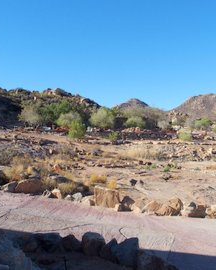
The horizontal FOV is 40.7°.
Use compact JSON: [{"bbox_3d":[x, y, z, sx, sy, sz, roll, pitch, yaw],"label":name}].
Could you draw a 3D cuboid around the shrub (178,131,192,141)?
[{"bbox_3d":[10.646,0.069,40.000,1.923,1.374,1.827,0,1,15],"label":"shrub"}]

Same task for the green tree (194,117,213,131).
[{"bbox_3d":[23.613,-2.782,72.000,4.451,3.585,4.228,0,2,0],"label":"green tree"}]

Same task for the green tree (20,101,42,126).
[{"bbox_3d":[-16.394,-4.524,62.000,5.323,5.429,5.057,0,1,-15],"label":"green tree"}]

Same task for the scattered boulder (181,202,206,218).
[{"bbox_3d":[1.609,1.421,5.480,0.450,0.260,0.360,0,1,8],"label":"scattered boulder"}]

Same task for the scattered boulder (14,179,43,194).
[{"bbox_3d":[-2.230,1.454,8.219,0.790,0.411,0.553,0,1,-15],"label":"scattered boulder"}]

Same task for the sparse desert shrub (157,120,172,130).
[{"bbox_3d":[12.418,-2.088,64.000,3.516,2.198,3.165,0,2,0],"label":"sparse desert shrub"}]

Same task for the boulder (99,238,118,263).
[{"bbox_3d":[0.013,1.530,3.850,0.251,0.301,0.226,0,1,0],"label":"boulder"}]

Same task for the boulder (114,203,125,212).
[{"bbox_3d":[0.219,1.450,5.800,0.180,0.170,0.160,0,1,1],"label":"boulder"}]

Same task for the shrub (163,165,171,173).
[{"bbox_3d":[2.442,1.398,12.155,0.334,0.324,0.317,0,1,11],"label":"shrub"}]

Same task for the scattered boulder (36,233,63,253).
[{"bbox_3d":[-1.025,1.883,5.100,0.442,0.336,0.342,0,2,0],"label":"scattered boulder"}]

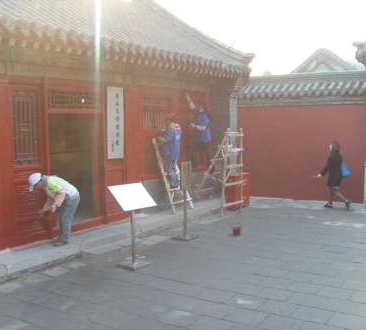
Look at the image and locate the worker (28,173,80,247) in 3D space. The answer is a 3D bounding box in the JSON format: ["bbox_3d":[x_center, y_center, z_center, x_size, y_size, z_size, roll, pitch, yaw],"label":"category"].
[{"bbox_3d":[-1.996,0.685,7.671,0.750,1.140,0.500,-3,5,-26],"label":"worker"}]

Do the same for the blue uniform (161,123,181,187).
[{"bbox_3d":[-0.217,-0.208,10.257,0.350,1.380,0.470,3,6,34],"label":"blue uniform"}]

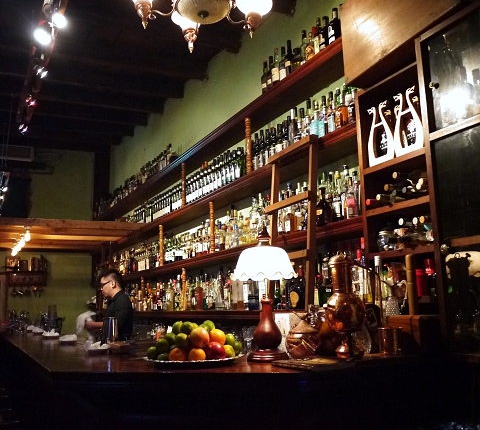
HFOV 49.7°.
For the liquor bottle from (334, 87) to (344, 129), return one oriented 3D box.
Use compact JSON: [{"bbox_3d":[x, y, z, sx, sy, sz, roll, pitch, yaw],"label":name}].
[{"bbox_3d":[0.560,-0.575,2.895,0.074,0.281,0.074,3,-11,-27],"label":"liquor bottle"}]

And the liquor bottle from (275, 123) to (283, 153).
[{"bbox_3d":[0.300,-0.538,3.873,0.070,0.299,0.070,2,-11,-27],"label":"liquor bottle"}]

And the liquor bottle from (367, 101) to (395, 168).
[{"bbox_3d":[0.694,-0.398,2.546,0.095,0.350,0.135,3,-11,-27],"label":"liquor bottle"}]

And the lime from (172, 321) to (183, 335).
[{"bbox_3d":[-0.259,0.473,2.170,0.054,0.054,0.054,4,-11,-27],"label":"lime"}]

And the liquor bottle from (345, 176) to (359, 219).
[{"bbox_3d":[0.624,-0.084,2.882,0.078,0.268,0.080,4,-11,-27],"label":"liquor bottle"}]

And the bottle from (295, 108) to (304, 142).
[{"bbox_3d":[0.408,-0.545,3.344,0.075,0.308,0.075,4,-11,-27],"label":"bottle"}]

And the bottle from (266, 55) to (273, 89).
[{"bbox_3d":[0.231,-1.004,3.727,0.075,0.297,0.075,-1,-10,0],"label":"bottle"}]

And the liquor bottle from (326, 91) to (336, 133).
[{"bbox_3d":[0.596,-0.646,3.317,0.070,0.307,0.070,2,-11,-27],"label":"liquor bottle"}]

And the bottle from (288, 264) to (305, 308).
[{"bbox_3d":[0.369,0.464,3.319,0.085,0.287,0.100,4,-11,-27],"label":"bottle"}]

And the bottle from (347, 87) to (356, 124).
[{"bbox_3d":[0.621,-0.571,2.796,0.072,0.237,0.072,3,-11,-27],"label":"bottle"}]

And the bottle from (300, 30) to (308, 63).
[{"bbox_3d":[0.411,-1.025,3.238,0.076,0.279,0.076,3,-11,-27],"label":"bottle"}]

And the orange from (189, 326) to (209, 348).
[{"bbox_3d":[-0.162,0.491,2.080,0.079,0.079,0.079,-2,-10,0],"label":"orange"}]

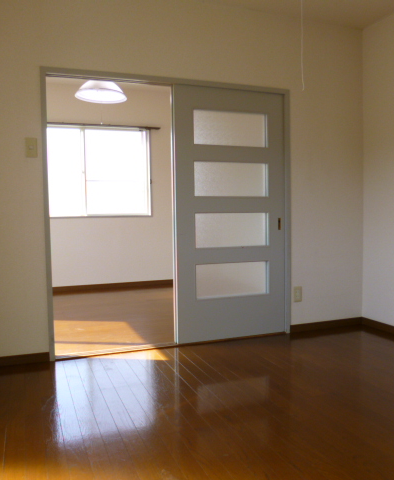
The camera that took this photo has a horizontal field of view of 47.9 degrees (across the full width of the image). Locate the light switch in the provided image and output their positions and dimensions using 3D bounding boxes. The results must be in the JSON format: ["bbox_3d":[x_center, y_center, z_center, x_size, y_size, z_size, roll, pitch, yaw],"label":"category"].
[{"bbox_3d":[-1.013,-0.565,2.725,0.070,0.120,0.012,-2,4,-20],"label":"light switch"}]

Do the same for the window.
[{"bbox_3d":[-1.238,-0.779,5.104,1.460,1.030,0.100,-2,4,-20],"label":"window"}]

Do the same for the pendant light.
[{"bbox_3d":[-0.859,-1.373,3.981,0.465,0.210,0.465,-2,4,-20],"label":"pendant light"}]

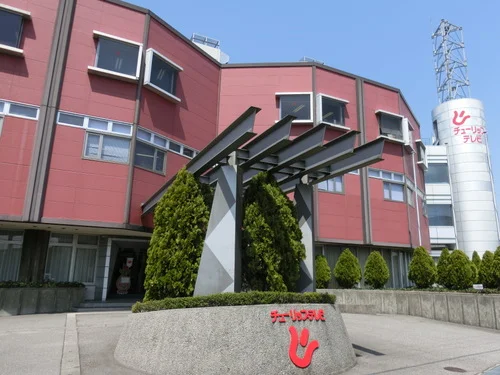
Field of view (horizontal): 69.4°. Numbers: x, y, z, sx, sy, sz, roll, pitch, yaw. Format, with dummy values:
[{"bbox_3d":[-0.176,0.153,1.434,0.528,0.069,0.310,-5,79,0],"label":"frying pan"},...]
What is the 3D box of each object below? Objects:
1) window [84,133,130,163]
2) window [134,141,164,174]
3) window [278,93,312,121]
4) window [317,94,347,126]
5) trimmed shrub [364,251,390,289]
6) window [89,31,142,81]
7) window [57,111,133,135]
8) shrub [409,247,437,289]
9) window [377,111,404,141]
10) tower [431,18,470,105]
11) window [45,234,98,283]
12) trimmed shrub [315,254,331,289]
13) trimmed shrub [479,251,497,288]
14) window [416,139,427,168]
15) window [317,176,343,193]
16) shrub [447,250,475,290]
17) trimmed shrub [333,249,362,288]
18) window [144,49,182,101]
[{"bbox_3d":[-5.539,-1.508,14.061,1.670,1.130,0.120,8,-15,-25],"label":"window"},{"bbox_3d":[-3.741,-1.128,13.675,0.139,1.049,1.534,-7,-15,33],"label":"window"},{"bbox_3d":[2.323,-4.110,18.980,1.965,1.731,0.305,0,-13,4],"label":"window"},{"bbox_3d":[4.040,-3.579,17.349,1.740,1.482,0.337,7,-14,-25],"label":"window"},{"bbox_3d":[5.992,3.906,16.999,1.200,1.783,1.200,-3,-14,19],"label":"trimmed shrub"},{"bbox_3d":[-4.877,-4.714,13.210,1.691,1.523,0.337,7,-14,-23],"label":"window"},{"bbox_3d":[-5.379,-2.237,12.649,2.425,0.495,0.139,7,-14,-23],"label":"window"},{"bbox_3d":[7.947,3.703,16.638,1.313,1.951,1.313,-5,-15,25],"label":"shrub"},{"bbox_3d":[7.358,-3.104,18.867,1.659,1.512,0.337,7,-14,-25],"label":"window"},{"bbox_3d":[17.674,-10.797,31.764,2.377,8.069,1.915,-6,-15,31],"label":"tower"},{"bbox_3d":[-7.701,3.123,15.756,1.951,2.074,0.120,8,-15,-25],"label":"window"},{"bbox_3d":[3.289,3.980,16.967,1.034,1.593,1.034,-1,-13,11],"label":"trimmed shrub"},{"bbox_3d":[9.190,3.185,13.944,0.870,1.461,0.870,-7,-15,32],"label":"trimmed shrub"},{"bbox_3d":[12.506,-2.238,26.163,0.305,1.660,1.914,-8,-16,33],"label":"window"},{"bbox_3d":[4.166,-0.253,18.568,1.619,1.100,0.120,8,-15,-25],"label":"window"},{"bbox_3d":[8.137,3.199,13.994,0.980,1.534,0.980,-6,-15,29],"label":"shrub"},{"bbox_3d":[4.624,3.849,17.005,1.319,1.913,1.319,-2,-14,15],"label":"trimmed shrub"},{"bbox_3d":[-3.801,-4.909,16.126,0.305,1.680,1.894,-8,-16,33],"label":"window"}]

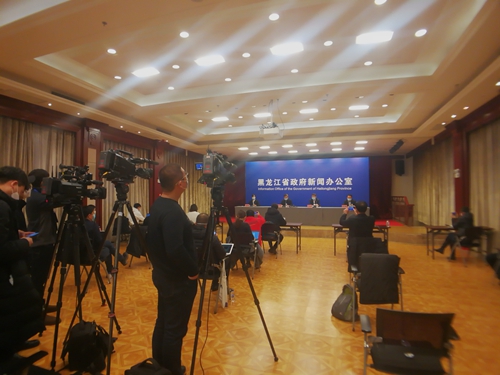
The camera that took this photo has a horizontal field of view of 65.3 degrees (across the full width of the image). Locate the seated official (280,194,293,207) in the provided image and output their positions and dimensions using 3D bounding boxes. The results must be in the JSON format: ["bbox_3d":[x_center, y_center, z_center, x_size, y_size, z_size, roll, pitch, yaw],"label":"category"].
[{"bbox_3d":[1.486,0.893,15.735,0.520,1.240,0.700,0,-1,14],"label":"seated official"}]

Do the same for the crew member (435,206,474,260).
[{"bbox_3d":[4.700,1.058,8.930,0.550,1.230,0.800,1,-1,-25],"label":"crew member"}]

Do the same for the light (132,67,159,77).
[{"bbox_3d":[-2.124,-2.342,7.951,0.550,0.060,0.360,-2,-1,14],"label":"light"}]

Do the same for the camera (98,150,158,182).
[{"bbox_3d":[-1.101,-0.196,3.506,0.250,0.290,0.560,-2,-1,18],"label":"camera"}]

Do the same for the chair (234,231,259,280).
[{"bbox_3d":[-0.066,1.257,7.351,0.570,0.850,0.570,-2,-1,13],"label":"chair"}]

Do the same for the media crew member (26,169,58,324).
[{"bbox_3d":[-2.450,0.695,4.637,0.500,1.780,0.440,-1,-2,42],"label":"media crew member"}]

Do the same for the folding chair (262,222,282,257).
[{"bbox_3d":[0.530,1.272,9.576,0.500,0.830,0.560,0,-1,14],"label":"folding chair"}]

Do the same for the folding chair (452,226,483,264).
[{"bbox_3d":[4.880,1.259,8.696,0.500,0.820,0.550,0,-1,-6],"label":"folding chair"}]

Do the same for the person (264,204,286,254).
[{"bbox_3d":[0.646,1.078,9.876,0.540,1.300,0.800,-2,-2,22],"label":"person"}]

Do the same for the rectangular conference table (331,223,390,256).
[{"bbox_3d":[2.756,1.318,9.657,1.330,0.740,0.500,0,-1,14],"label":"rectangular conference table"}]

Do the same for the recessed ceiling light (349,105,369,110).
[{"bbox_3d":[3.255,-2.366,11.593,0.560,0.060,0.380,-2,-1,14],"label":"recessed ceiling light"}]

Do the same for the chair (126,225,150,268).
[{"bbox_3d":[-2.330,1.235,8.276,0.500,0.850,0.560,0,-1,8],"label":"chair"}]

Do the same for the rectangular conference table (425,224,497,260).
[{"bbox_3d":[4.964,1.310,9.270,1.300,0.740,0.520,0,-1,14],"label":"rectangular conference table"}]

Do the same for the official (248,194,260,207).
[{"bbox_3d":[0.185,0.898,15.985,0.520,1.240,0.700,0,-1,14],"label":"official"}]

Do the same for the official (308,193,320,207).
[{"bbox_3d":[2.742,0.918,16.581,0.520,1.300,0.750,-2,-1,14],"label":"official"}]

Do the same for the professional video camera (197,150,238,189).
[{"bbox_3d":[-0.292,-0.168,3.505,0.250,0.310,0.530,-2,-1,16],"label":"professional video camera"}]

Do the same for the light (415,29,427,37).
[{"bbox_3d":[2.760,-2.485,6.290,0.180,0.060,0.180,-2,-1,14],"label":"light"}]

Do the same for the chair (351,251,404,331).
[{"bbox_3d":[1.484,1.155,4.522,0.590,0.850,0.580,-2,-1,19],"label":"chair"}]

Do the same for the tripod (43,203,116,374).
[{"bbox_3d":[-1.830,0.855,3.903,0.820,1.430,0.860,-1,-1,25],"label":"tripod"}]

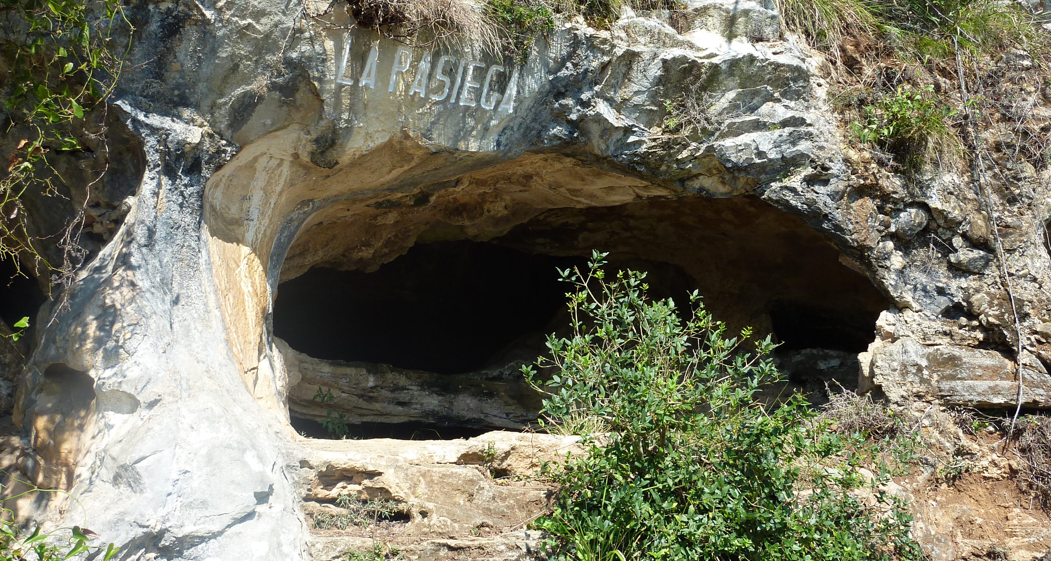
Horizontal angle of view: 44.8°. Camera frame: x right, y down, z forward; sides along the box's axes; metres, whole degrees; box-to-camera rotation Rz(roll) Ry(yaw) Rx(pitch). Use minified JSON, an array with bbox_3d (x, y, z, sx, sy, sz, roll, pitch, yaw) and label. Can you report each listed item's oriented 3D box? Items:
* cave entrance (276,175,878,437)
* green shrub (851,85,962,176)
[{"bbox_3d":[0.244,0.105,5.700,2.700,1.200,1.000,1,-7,-5],"label":"cave entrance"},{"bbox_3d":[1.761,-0.697,5.900,0.500,0.420,0.400,-1,-7,6],"label":"green shrub"}]

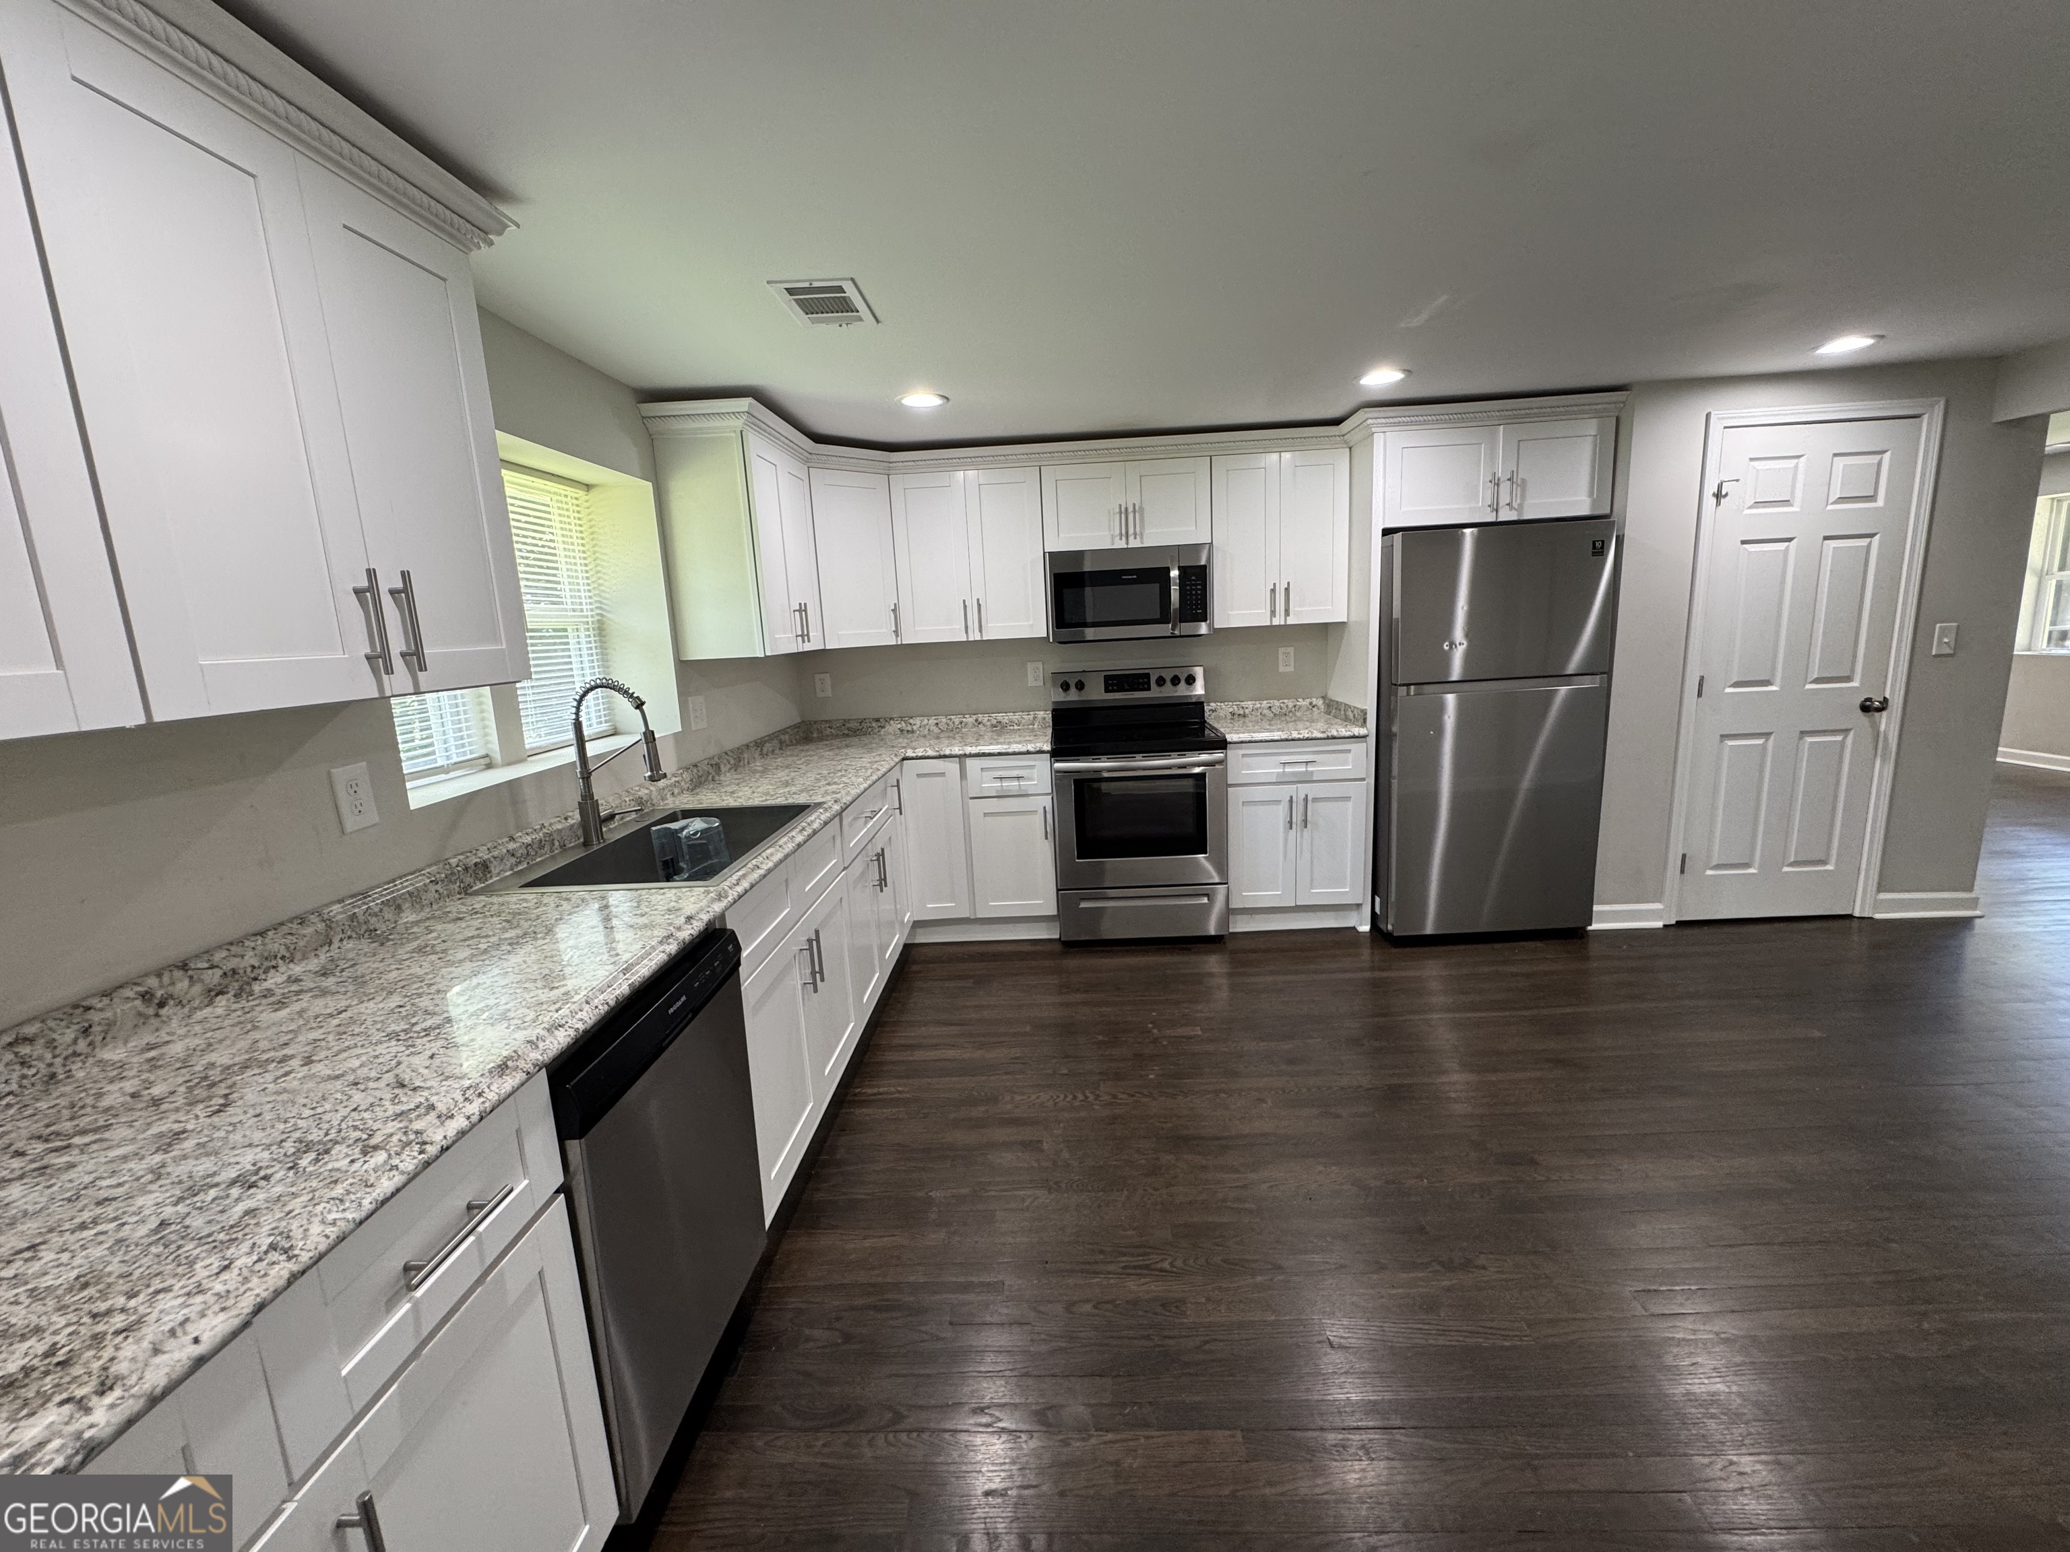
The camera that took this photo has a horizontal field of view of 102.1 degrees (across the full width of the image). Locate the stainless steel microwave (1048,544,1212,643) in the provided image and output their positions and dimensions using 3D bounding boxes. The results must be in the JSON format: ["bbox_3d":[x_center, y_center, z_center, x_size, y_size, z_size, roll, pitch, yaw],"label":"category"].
[{"bbox_3d":[0.441,-0.862,3.975,0.749,0.405,0.363,-3,11,2],"label":"stainless steel microwave"}]

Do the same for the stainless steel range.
[{"bbox_3d":[0.480,0.120,3.963,0.757,1.195,0.690,-2,10,3],"label":"stainless steel range"}]

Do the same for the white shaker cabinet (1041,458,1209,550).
[{"bbox_3d":[0.422,-1.249,3.929,0.756,0.371,0.313,-3,11,2],"label":"white shaker cabinet"}]

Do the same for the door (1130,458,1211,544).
[{"bbox_3d":[0.606,-1.230,3.778,0.380,0.371,0.020,-3,11,2],"label":"door"}]

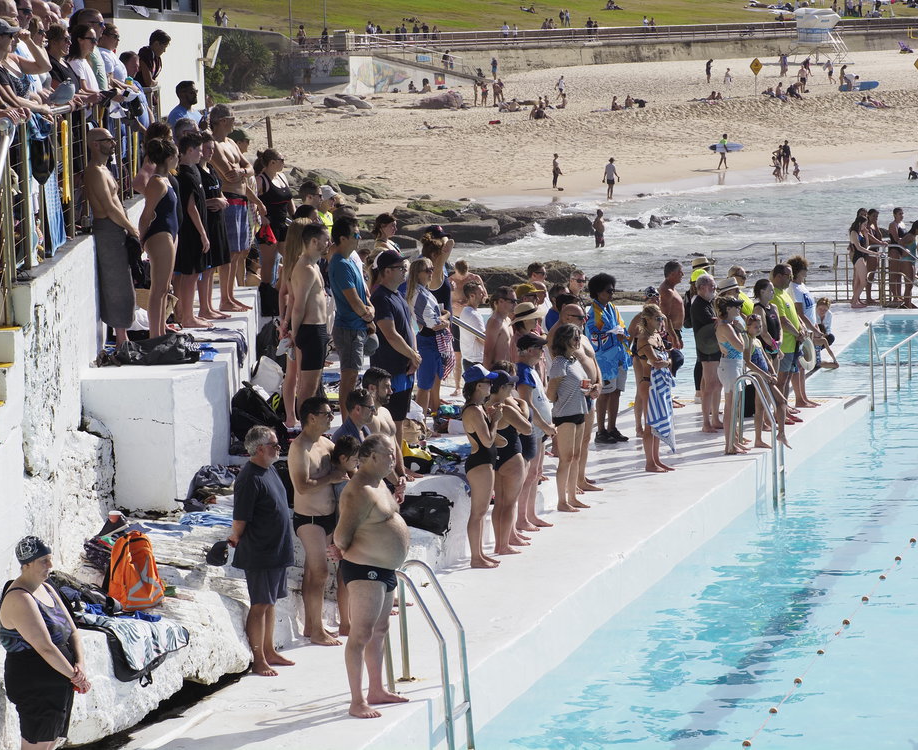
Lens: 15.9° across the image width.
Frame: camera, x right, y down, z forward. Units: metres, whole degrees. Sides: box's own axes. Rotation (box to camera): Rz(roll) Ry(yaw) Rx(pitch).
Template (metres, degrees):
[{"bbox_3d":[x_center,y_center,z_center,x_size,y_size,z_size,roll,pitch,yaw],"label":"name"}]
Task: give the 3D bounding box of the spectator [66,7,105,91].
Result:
[{"bbox_3d":[-2.945,-2.026,26.181,0.420,1.780,0.500,1,6,21],"label":"spectator"}]

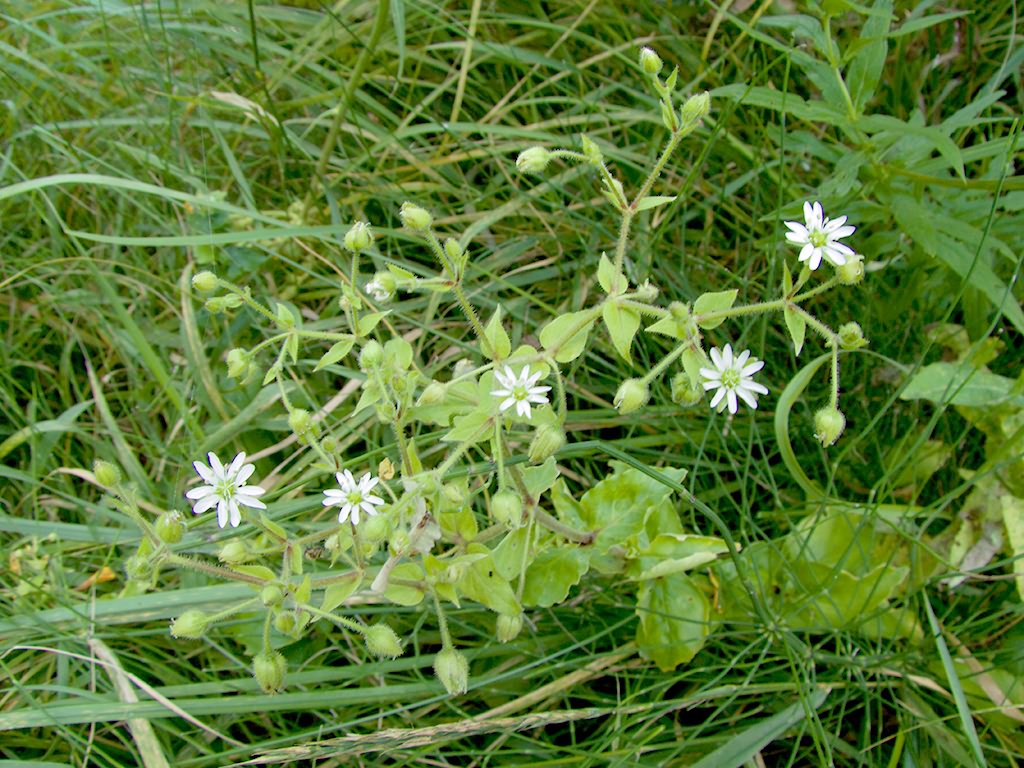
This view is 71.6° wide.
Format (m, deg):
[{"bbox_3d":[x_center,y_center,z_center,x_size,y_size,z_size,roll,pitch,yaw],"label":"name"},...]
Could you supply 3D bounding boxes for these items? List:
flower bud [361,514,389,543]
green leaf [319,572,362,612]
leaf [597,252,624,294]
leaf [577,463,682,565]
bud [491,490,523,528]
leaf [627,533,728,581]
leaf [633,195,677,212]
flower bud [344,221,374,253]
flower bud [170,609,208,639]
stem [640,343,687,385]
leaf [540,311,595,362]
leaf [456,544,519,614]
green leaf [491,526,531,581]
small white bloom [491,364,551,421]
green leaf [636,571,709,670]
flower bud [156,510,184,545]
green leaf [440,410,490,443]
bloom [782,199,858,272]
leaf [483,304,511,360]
[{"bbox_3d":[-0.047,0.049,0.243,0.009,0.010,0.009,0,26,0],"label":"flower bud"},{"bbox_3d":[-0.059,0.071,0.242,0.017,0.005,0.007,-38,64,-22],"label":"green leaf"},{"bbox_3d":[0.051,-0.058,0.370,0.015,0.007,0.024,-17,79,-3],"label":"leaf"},{"bbox_3d":[0.042,0.046,0.250,0.041,0.011,0.028,-32,65,-17],"label":"leaf"},{"bbox_3d":[-0.002,0.039,0.223,0.009,0.012,0.009,0,41,0],"label":"bud"},{"bbox_3d":[0.058,0.061,0.250,0.037,0.008,0.017,-10,54,-8],"label":"leaf"},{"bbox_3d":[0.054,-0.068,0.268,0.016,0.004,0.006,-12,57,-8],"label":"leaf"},{"bbox_3d":[-0.052,-0.050,0.241,0.010,0.011,0.010,6,18,-2],"label":"flower bud"},{"bbox_3d":[-0.098,0.072,0.215,0.011,0.009,0.009,-15,90,-15],"label":"flower bud"},{"bbox_3d":[0.050,-0.007,0.232,0.019,0.002,0.002,-42,90,-9],"label":"stem"},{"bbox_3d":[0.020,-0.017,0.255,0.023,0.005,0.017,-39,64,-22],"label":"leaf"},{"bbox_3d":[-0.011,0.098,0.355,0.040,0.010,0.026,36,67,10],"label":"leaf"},{"bbox_3d":[-0.001,0.056,0.235,0.013,0.005,0.020,17,69,13],"label":"green leaf"},{"bbox_3d":[0.003,0.002,0.235,0.020,0.008,0.019,0,66,3],"label":"small white bloom"},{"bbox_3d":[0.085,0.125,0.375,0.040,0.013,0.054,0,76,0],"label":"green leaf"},{"bbox_3d":[-0.101,0.042,0.210,0.008,0.010,0.008,5,25,-2],"label":"flower bud"},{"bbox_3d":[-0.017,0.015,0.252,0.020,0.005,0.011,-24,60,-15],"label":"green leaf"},{"bbox_3d":[0.097,-0.047,0.224,0.022,0.008,0.022,0,71,10],"label":"bloom"},{"bbox_3d":[-0.005,-0.017,0.236,0.010,0.004,0.018,0,76,0],"label":"leaf"}]

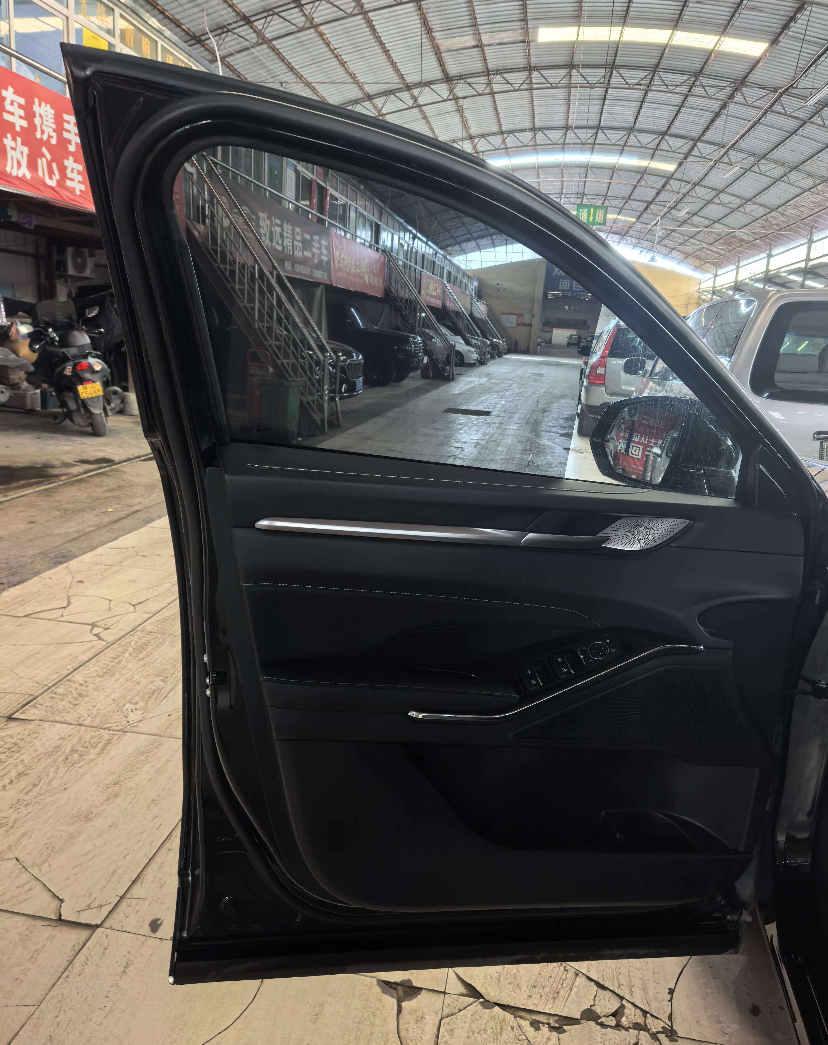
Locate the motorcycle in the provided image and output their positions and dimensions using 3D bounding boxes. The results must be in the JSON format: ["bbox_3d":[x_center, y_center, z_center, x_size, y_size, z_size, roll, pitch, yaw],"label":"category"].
[{"bbox_3d":[-3.827,-1.726,8.727,0.760,1.290,1.850,-13,19,-28],"label":"motorcycle"}]

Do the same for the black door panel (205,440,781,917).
[{"bbox_3d":[0.116,0.252,1.082,0.791,0.710,0.140,1,14,-3],"label":"black door panel"}]

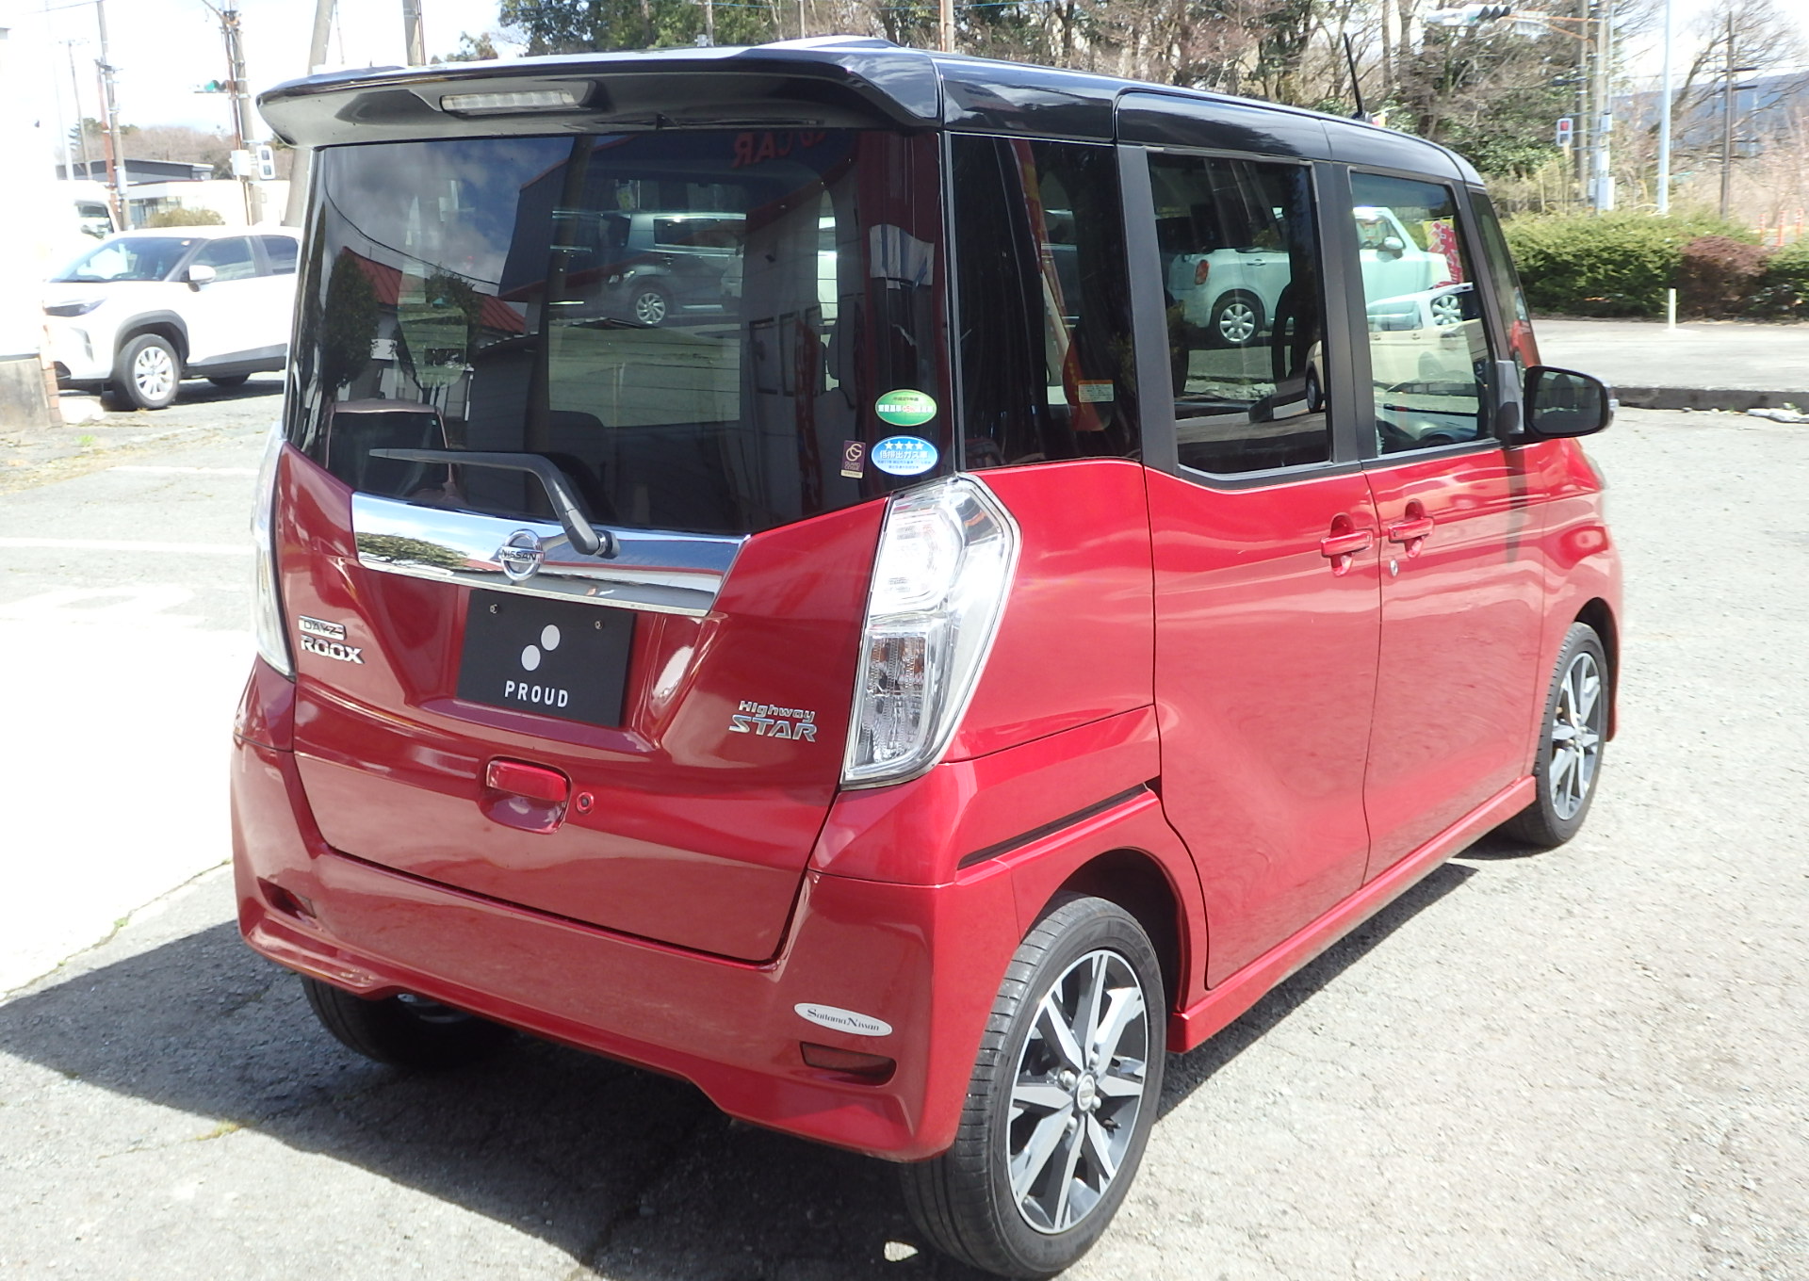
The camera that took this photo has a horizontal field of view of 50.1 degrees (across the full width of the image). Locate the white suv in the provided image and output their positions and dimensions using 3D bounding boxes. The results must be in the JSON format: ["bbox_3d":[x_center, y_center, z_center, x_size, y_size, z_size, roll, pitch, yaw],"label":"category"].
[{"bbox_3d":[-6.930,-3.115,18.450,1.765,1.590,4.180,4,13,23],"label":"white suv"}]

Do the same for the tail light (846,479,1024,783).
[{"bbox_3d":[0.037,-0.012,2.490,0.170,0.405,0.200,8,14,34],"label":"tail light"}]

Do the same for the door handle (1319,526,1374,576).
[{"bbox_3d":[0.763,-0.166,3.370,0.050,0.080,0.210,8,14,34],"label":"door handle"}]

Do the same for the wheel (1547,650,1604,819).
[{"bbox_3d":[1.605,0.231,4.794,0.130,0.415,0.415,8,14,34],"label":"wheel"}]

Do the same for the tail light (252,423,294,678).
[{"bbox_3d":[-1.000,-0.152,3.198,0.170,0.405,0.200,8,14,34],"label":"tail light"}]

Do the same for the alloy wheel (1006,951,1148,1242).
[{"bbox_3d":[0.210,0.650,2.849,0.130,0.415,0.415,8,14,34],"label":"alloy wheel"}]

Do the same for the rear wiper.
[{"bbox_3d":[-0.590,-0.204,2.723,0.520,0.140,0.080,8,14,34],"label":"rear wiper"}]

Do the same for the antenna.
[{"bbox_3d":[0.866,-1.084,3.729,0.025,0.200,0.035,8,46,34],"label":"antenna"}]

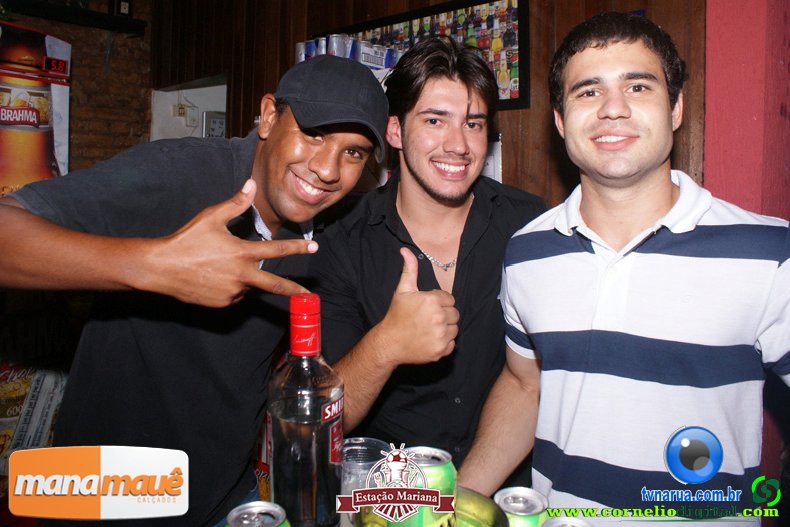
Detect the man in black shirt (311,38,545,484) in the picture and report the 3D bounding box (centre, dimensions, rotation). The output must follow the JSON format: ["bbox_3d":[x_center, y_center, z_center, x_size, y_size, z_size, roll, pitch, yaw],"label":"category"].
[{"bbox_3d":[0.090,0.480,1.030,0.540,1.700,0.420,1,2,-10],"label":"man in black shirt"}]

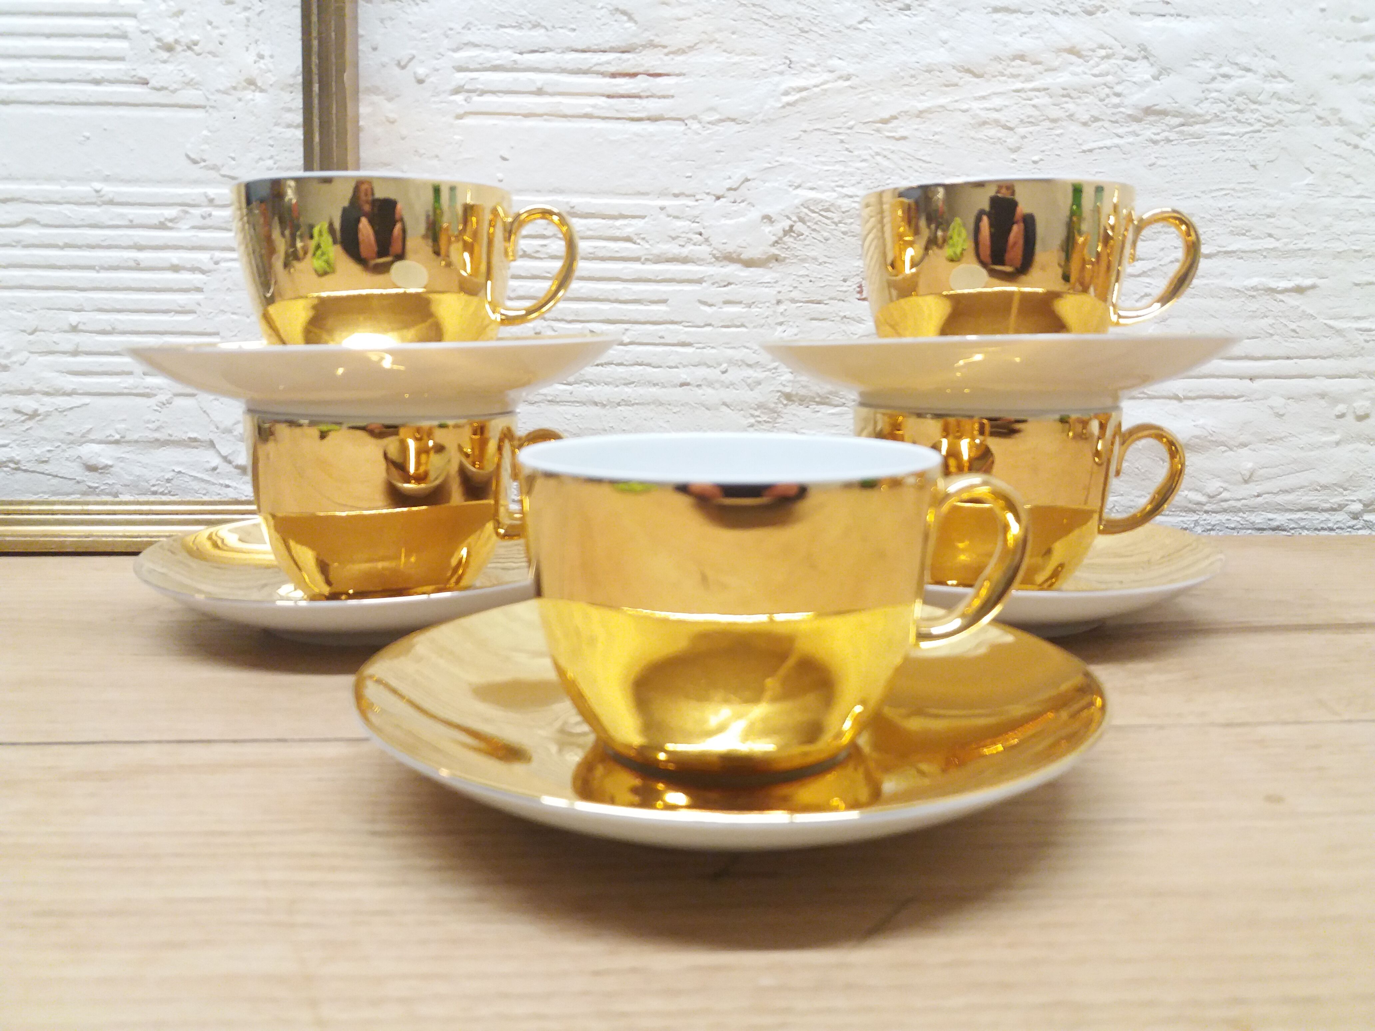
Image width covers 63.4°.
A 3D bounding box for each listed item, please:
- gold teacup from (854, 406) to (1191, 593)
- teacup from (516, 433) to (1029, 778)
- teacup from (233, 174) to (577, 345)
[{"bbox_3d":[0.111,-0.006,0.382,0.110,0.063,0.089,2,10,13],"label":"gold teacup"},{"bbox_3d":[0.019,0.018,0.243,0.110,0.063,0.089,0,10,0],"label":"teacup"},{"bbox_3d":[-0.087,-0.071,0.359,0.110,0.063,0.089,1,10,9],"label":"teacup"}]

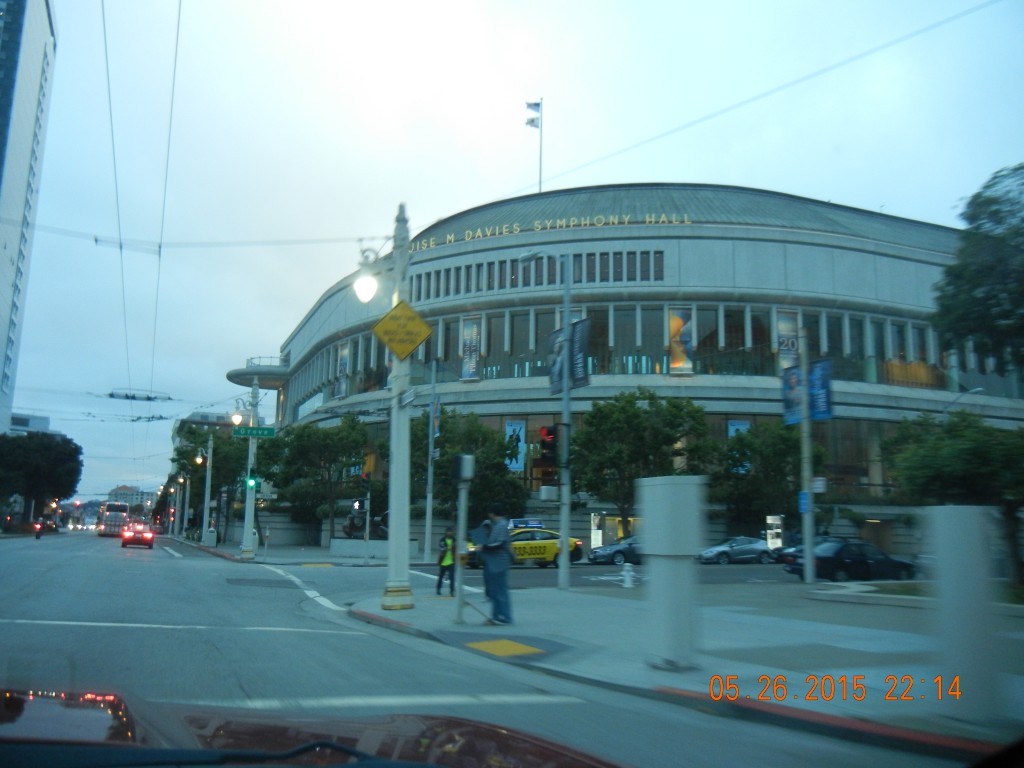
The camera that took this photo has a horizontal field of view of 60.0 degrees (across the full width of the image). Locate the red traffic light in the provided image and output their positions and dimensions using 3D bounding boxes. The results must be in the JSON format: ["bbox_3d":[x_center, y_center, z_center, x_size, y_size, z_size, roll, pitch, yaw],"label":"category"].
[{"bbox_3d":[0.915,1.530,22.260,0.460,1.030,0.380,6,-11,-28],"label":"red traffic light"}]

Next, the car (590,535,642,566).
[{"bbox_3d":[5.721,7.985,42.945,4.500,1.450,1.800,5,-10,-22],"label":"car"}]

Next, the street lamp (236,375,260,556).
[{"bbox_3d":[-11.090,3.412,37.042,1.200,7.520,0.580,5,-10,-22],"label":"street lamp"}]

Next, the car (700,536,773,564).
[{"bbox_3d":[11.196,8.512,45.612,4.250,1.440,1.760,5,-10,-22],"label":"car"}]

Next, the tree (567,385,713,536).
[{"bbox_3d":[6.912,4.746,47.385,7.500,9.127,7.500,1,-9,0],"label":"tree"}]

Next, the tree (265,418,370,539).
[{"bbox_3d":[-11.243,5.653,51.727,6.300,7.813,6.300,6,-10,-26],"label":"tree"}]

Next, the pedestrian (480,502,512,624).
[{"bbox_3d":[-0.220,2.723,13.479,0.480,1.760,0.520,2,-9,-5],"label":"pedestrian"}]

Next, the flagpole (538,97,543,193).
[{"bbox_3d":[2.848,-23.207,86.941,0.200,10.374,0.200,6,-10,-26],"label":"flagpole"}]

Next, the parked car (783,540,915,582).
[{"bbox_3d":[12.137,6.379,31.984,4.650,1.430,1.800,6,-10,-27],"label":"parked car"}]

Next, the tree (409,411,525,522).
[{"bbox_3d":[-2.186,5.179,47.279,6.200,7.819,6.200,1,-9,0],"label":"tree"}]

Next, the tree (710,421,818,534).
[{"bbox_3d":[14.015,5.973,49.831,5.800,7.700,5.800,5,-10,-22],"label":"tree"}]

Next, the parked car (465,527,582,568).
[{"bbox_3d":[0.431,6.950,37.278,4.750,1.500,1.830,5,-10,-22],"label":"parked car"}]

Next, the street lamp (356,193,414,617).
[{"bbox_3d":[-2.181,0.234,16.038,1.170,7.413,0.560,5,-10,-22],"label":"street lamp"}]

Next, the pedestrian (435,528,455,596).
[{"bbox_3d":[-1.535,4.173,20.946,0.500,1.620,0.360,5,-10,-22],"label":"pedestrian"}]

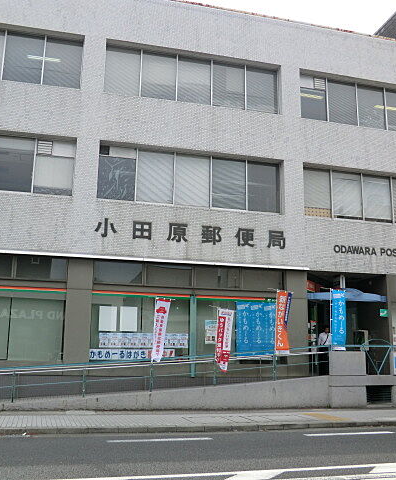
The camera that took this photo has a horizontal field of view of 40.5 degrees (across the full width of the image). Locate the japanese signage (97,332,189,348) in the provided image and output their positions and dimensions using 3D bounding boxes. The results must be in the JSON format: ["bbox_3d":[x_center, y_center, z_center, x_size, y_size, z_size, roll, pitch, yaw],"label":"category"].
[{"bbox_3d":[-1.667,3.168,16.850,2.810,0.441,0.020,4,-12,-14],"label":"japanese signage"}]

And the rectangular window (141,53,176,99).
[{"bbox_3d":[-1.347,-5.731,18.756,1.284,1.770,0.100,4,-11,-15],"label":"rectangular window"}]

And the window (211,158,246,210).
[{"bbox_3d":[1.018,-1.812,17.524,1.219,1.732,0.100,4,-9,-15],"label":"window"}]

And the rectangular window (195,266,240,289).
[{"bbox_3d":[0.692,1.312,18.576,1.677,0.705,0.100,4,-13,-14],"label":"rectangular window"}]

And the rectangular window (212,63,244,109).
[{"bbox_3d":[1.049,-5.218,18.060,1.203,1.625,0.100,4,-9,-15],"label":"rectangular window"}]

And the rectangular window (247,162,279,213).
[{"bbox_3d":[2.333,-1.862,19.033,1.269,1.803,0.100,4,-11,-15],"label":"rectangular window"}]

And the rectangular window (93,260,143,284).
[{"bbox_3d":[-2.617,1.094,17.742,1.619,0.720,0.100,4,-13,-14],"label":"rectangular window"}]

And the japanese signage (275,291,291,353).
[{"bbox_3d":[2.555,2.452,16.057,0.455,1.852,0.080,4,-13,-14],"label":"japanese signage"}]

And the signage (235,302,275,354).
[{"bbox_3d":[2.026,3.094,18.447,1.478,1.827,0.050,4,-13,-14],"label":"signage"}]

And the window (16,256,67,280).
[{"bbox_3d":[-4.766,0.880,16.395,1.520,0.734,0.100,4,-11,-15],"label":"window"}]

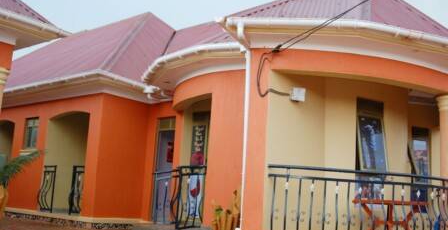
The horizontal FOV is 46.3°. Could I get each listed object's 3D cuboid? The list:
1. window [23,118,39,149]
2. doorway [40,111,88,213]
[{"bbox_3d":[-4.844,0.473,13.328,0.680,0.800,0.130,-5,-12,41],"label":"window"},{"bbox_3d":[-3.642,1.131,12.170,1.780,2.320,0.260,-5,-12,41],"label":"doorway"}]

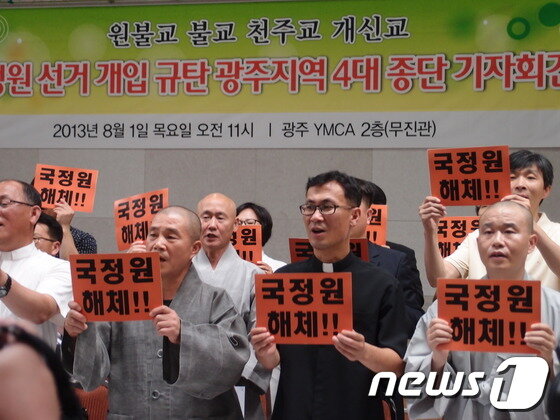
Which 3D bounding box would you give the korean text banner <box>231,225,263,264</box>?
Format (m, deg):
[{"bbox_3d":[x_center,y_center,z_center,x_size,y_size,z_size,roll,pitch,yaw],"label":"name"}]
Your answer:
[{"bbox_3d":[-0.234,0.179,4.580,0.297,0.210,0.010,-1,1,8],"label":"korean text banner"}]

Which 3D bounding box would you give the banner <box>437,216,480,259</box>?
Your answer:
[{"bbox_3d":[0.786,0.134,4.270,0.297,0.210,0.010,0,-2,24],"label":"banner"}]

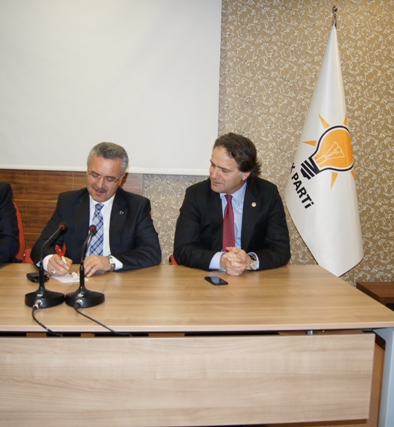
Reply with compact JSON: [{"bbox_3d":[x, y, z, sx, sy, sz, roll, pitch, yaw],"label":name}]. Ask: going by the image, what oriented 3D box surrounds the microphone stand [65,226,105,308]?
[{"bbox_3d":[-0.362,0.169,1.589,0.125,0.245,0.165,3,6,7],"label":"microphone stand"}]

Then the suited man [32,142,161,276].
[{"bbox_3d":[-0.435,0.328,2.165,0.560,1.280,0.620,2,6,-2],"label":"suited man"}]

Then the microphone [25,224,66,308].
[{"bbox_3d":[-0.485,0.164,1.579,0.125,0.250,0.165,3,6,12],"label":"microphone"}]

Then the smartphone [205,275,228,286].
[{"bbox_3d":[0.078,0.266,1.907,0.058,0.011,0.110,0,7,-18],"label":"smartphone"}]

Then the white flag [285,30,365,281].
[{"bbox_3d":[0.769,-0.332,2.884,0.470,1.550,0.250,2,6,4],"label":"white flag"}]

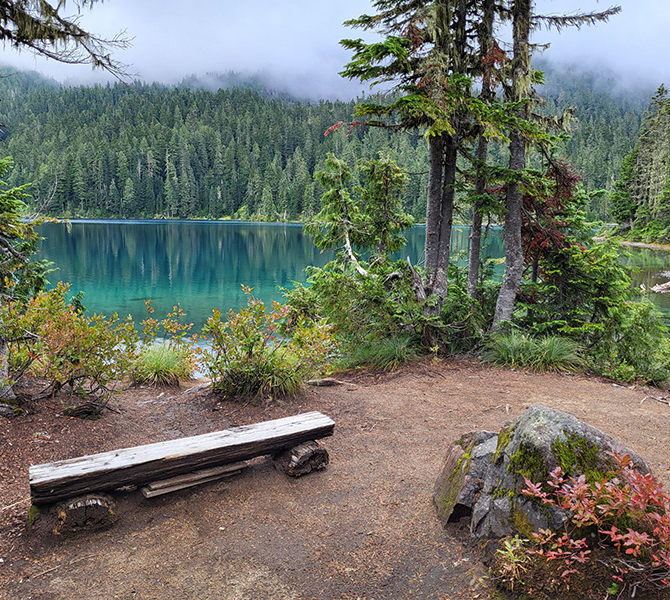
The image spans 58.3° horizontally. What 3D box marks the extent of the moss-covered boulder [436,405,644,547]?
[{"bbox_3d":[1.180,0.906,3.519,1.140,0.560,0.920,3,8,19],"label":"moss-covered boulder"}]

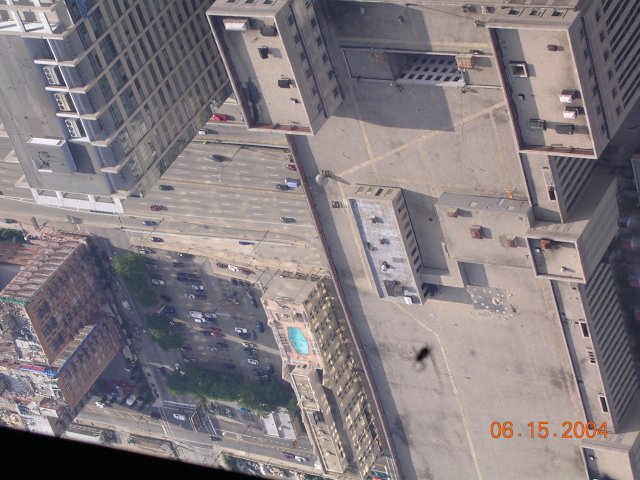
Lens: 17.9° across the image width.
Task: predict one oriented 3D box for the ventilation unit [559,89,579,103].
[{"bbox_3d":[60.422,-34.989,494.968,3.250,1.800,2.300,7,132,32],"label":"ventilation unit"}]

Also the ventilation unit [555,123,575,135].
[{"bbox_3d":[60.609,-27.393,502.281,3.900,1.750,2.000,7,132,32],"label":"ventilation unit"}]

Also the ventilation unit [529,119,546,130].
[{"bbox_3d":[54.174,-28.594,505.838,3.600,1.700,2.000,7,132,32],"label":"ventilation unit"}]

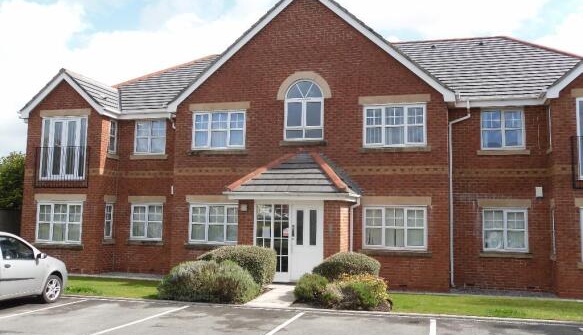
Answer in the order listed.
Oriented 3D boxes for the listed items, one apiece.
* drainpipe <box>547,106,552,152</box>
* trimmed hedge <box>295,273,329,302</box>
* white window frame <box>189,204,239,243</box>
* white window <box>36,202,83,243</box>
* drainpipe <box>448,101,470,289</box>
[{"bbox_3d":[6.966,-1.054,15.894,0.120,1.254,0.200,-1,-6,15],"label":"drainpipe"},{"bbox_3d":[0.449,2.692,13.301,0.750,0.570,0.759,1,-5,0],"label":"trimmed hedge"},{"bbox_3d":[-2.256,1.715,17.623,1.743,1.185,0.120,0,-6,16],"label":"white window frame"},{"bbox_3d":[-7.548,1.813,19.183,1.761,1.305,0.120,0,-6,16],"label":"white window"},{"bbox_3d":[4.718,0.699,16.466,0.540,5.196,0.380,-1,-6,15],"label":"drainpipe"}]

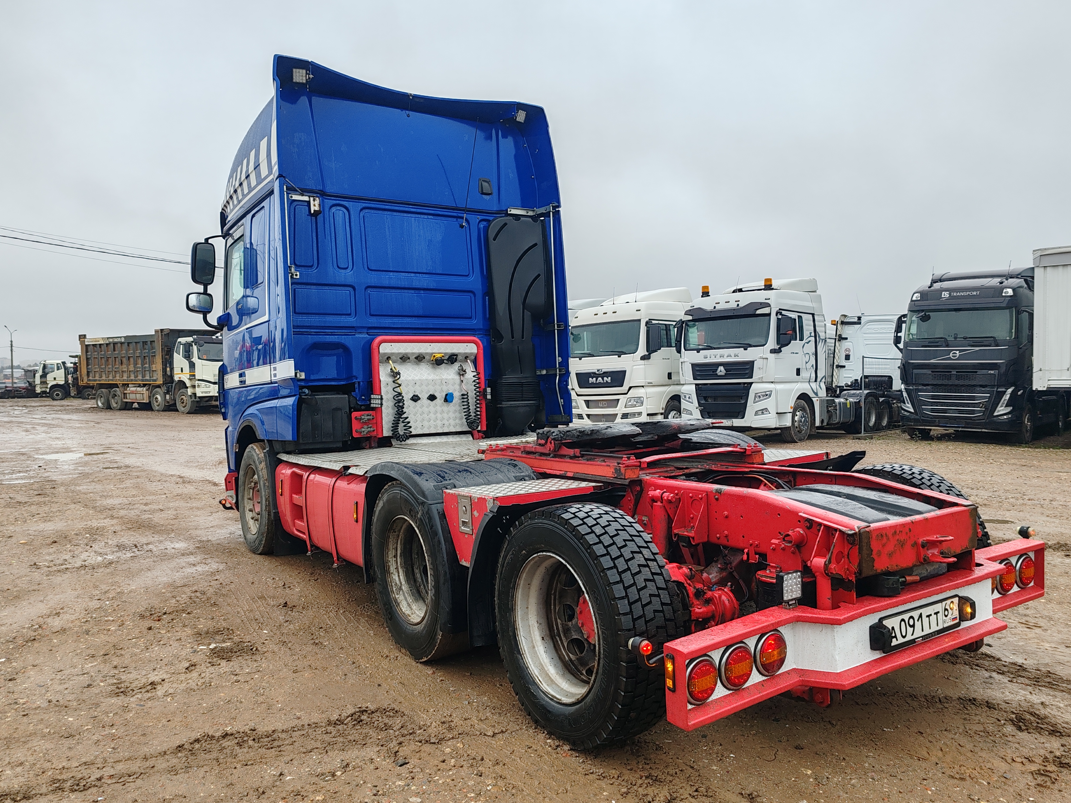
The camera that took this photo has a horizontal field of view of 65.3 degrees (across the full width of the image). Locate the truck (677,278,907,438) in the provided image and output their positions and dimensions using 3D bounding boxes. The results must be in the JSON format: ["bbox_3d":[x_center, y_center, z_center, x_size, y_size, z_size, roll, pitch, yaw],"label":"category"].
[{"bbox_3d":[6.781,-1.061,21.849,2.520,3.920,6.950,1,2,43],"label":"truck"}]

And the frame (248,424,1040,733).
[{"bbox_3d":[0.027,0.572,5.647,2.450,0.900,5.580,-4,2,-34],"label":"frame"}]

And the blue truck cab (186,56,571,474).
[{"bbox_3d":[-1.528,-0.985,7.815,2.600,3.170,2.750,-4,2,-34],"label":"blue truck cab"}]

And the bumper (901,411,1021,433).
[{"bbox_3d":[9.950,0.467,19.600,2.480,0.410,0.460,1,2,42],"label":"bumper"}]

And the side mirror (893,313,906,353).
[{"bbox_3d":[9.030,-1.700,20.660,0.250,0.950,0.220,1,2,42],"label":"side mirror"}]

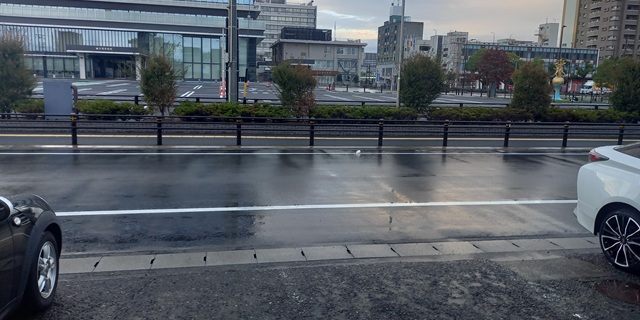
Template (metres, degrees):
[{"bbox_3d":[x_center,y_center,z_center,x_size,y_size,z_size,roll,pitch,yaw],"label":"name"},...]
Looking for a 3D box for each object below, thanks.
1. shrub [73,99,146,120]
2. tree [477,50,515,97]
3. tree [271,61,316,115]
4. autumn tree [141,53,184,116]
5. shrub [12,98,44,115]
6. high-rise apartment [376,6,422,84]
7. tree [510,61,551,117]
[{"bbox_3d":[-6.631,-1.596,14.674,2.100,0.640,1.000,0,10,-12],"label":"shrub"},{"bbox_3d":[20.068,-9.954,52.994,4.000,5.490,3.800,0,10,-12],"label":"tree"},{"bbox_3d":[-0.892,-2.342,15.803,1.420,2.100,1.380,0,10,-12],"label":"tree"},{"bbox_3d":[-5.092,-2.350,14.881,1.250,2.140,1.200,0,10,-12],"label":"autumn tree"},{"bbox_3d":[-8.839,-1.590,14.191,1.150,0.620,0.950,0,10,-12],"label":"shrub"},{"bbox_3d":[27.500,-36.801,155.472,7.600,27.000,17.400,0,10,-12],"label":"high-rise apartment"},{"bbox_3d":[7.944,-2.530,17.707,1.420,2.400,1.400,0,10,-12],"label":"tree"}]

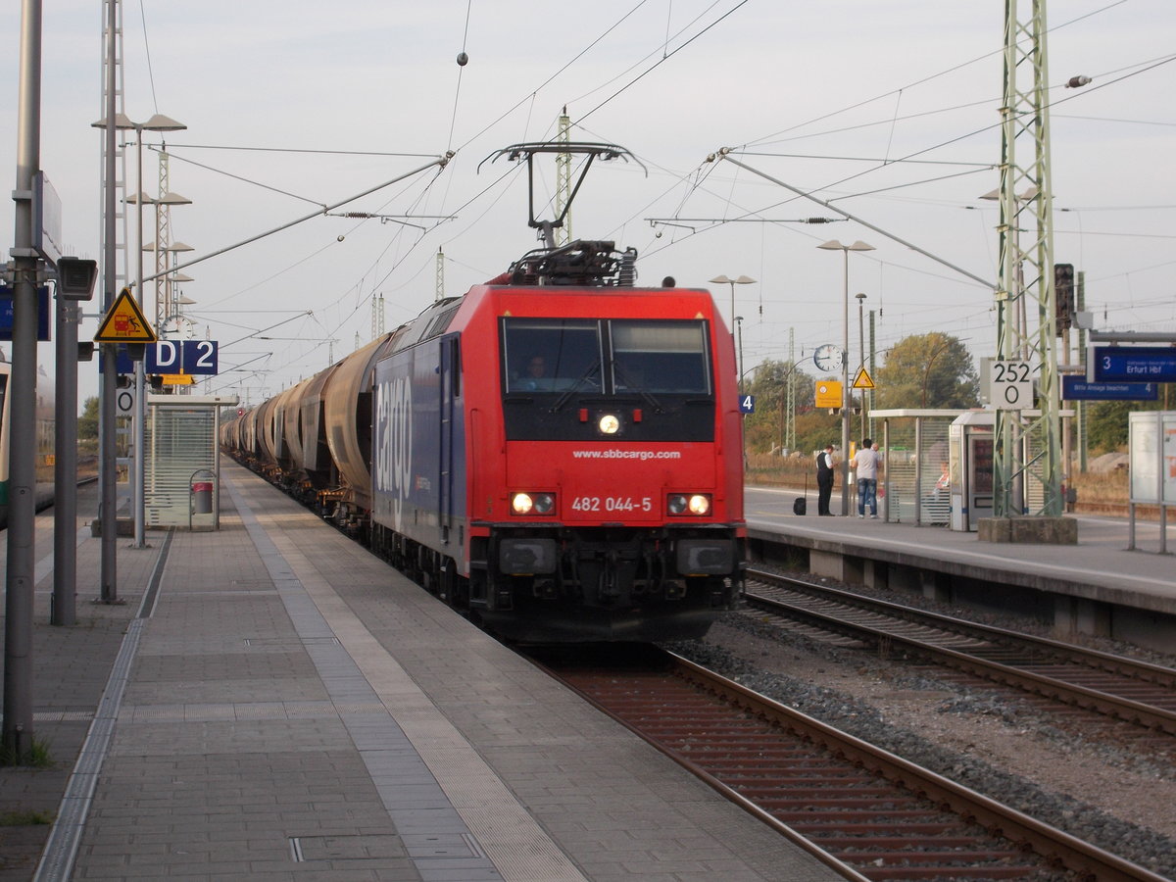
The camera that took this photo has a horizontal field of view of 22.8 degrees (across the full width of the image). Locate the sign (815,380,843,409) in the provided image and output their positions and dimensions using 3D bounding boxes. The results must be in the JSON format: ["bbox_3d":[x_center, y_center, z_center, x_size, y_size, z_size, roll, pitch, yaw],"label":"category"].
[{"bbox_3d":[5.588,-1.070,67.720,0.635,0.617,0.050,0,0,-7],"label":"sign"}]

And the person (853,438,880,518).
[{"bbox_3d":[6.298,0.846,66.000,0.580,1.790,0.380,0,0,12],"label":"person"}]

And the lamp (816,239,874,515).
[{"bbox_3d":[6.004,-1.458,68.000,1.410,6.400,0.550,0,0,-8],"label":"lamp"}]

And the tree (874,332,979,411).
[{"bbox_3d":[22.600,-2.850,195.000,7.000,8.900,7.000,0,0,7],"label":"tree"}]

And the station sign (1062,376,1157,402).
[{"bbox_3d":[9.522,-0.964,53.419,1.790,0.445,0.240,0,0,-7],"label":"station sign"}]

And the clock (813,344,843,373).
[{"bbox_3d":[5.568,-1.914,67.720,0.630,0.630,0.180,0,0,-7],"label":"clock"}]

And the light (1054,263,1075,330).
[{"bbox_3d":[14.021,-4.212,86.099,0.570,2.000,0.420,0,0,-7],"label":"light"}]

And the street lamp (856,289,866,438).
[{"bbox_3d":[12.060,-2.280,128.000,0.500,8.350,0.500,0,0,-8],"label":"street lamp"}]

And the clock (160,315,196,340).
[{"bbox_3d":[-8.134,-2.168,57.900,0.640,0.640,0.170,0,0,-8],"label":"clock"}]

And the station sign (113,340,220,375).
[{"bbox_3d":[-6.355,-1.233,43.250,1.720,0.510,0.110,0,0,-8],"label":"station sign"}]

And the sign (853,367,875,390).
[{"bbox_3d":[6.425,-1.446,67.920,0.560,0.485,0.040,0,0,-7],"label":"sign"}]

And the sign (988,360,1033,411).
[{"bbox_3d":[7.227,-0.947,49.820,0.755,0.822,0.040,0,0,-7],"label":"sign"}]

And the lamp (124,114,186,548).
[{"bbox_3d":[-6.640,-1.644,43.300,1.400,6.380,0.550,0,0,-8],"label":"lamp"}]

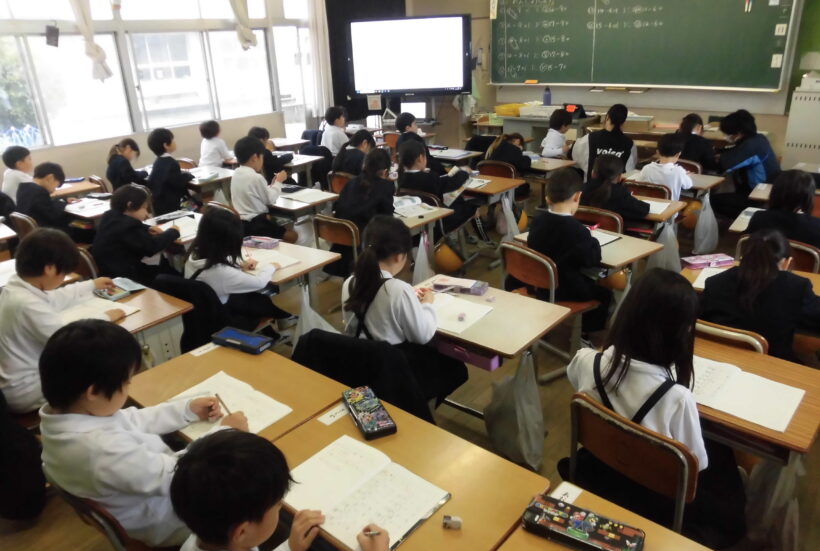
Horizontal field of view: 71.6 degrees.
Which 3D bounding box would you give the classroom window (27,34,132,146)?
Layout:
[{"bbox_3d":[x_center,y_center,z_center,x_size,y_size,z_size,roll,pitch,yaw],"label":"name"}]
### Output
[{"bbox_3d":[-3.254,-1.866,5.664,0.060,0.990,0.830,16,28,37],"label":"classroom window"}]

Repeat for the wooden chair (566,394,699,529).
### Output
[{"bbox_3d":[0.777,0.620,1.850,0.420,0.570,0.370,-21,29,-37],"label":"wooden chair"}]

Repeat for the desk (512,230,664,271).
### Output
[{"bbox_3d":[0.969,0.064,3.199,0.450,0.570,0.650,-19,28,-36],"label":"desk"}]

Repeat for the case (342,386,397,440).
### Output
[{"bbox_3d":[-0.119,0.394,1.647,0.084,0.028,0.216,-11,24,-21],"label":"case"}]

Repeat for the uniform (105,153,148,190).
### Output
[{"bbox_3d":[-2.480,-0.874,5.022,0.350,0.400,0.400,16,28,37],"label":"uniform"}]

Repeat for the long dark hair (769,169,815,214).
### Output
[{"bbox_3d":[1.820,-0.400,2.720,0.210,0.250,0.210,15,27,37],"label":"long dark hair"}]

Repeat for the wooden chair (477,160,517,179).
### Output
[{"bbox_3d":[0.803,-0.665,4.827,0.370,0.630,0.420,15,27,35],"label":"wooden chair"}]

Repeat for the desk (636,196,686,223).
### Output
[{"bbox_3d":[1.363,-0.186,3.687,0.642,0.570,0.438,16,28,38],"label":"desk"}]

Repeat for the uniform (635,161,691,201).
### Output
[{"bbox_3d":[1.763,-0.631,4.014,0.340,0.460,0.400,-22,29,-40],"label":"uniform"}]

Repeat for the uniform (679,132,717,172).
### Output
[{"bbox_3d":[2.282,-0.915,4.595,0.320,0.460,0.360,-19,28,-37],"label":"uniform"}]

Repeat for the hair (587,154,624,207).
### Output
[{"bbox_3d":[1.196,-0.580,3.448,0.200,0.300,0.220,16,29,38],"label":"hair"}]

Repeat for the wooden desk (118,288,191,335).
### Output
[{"bbox_3d":[-1.274,0.402,2.485,0.642,0.570,0.438,14,27,35],"label":"wooden desk"}]

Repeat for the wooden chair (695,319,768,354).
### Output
[{"bbox_3d":[1.189,0.373,2.241,0.370,0.620,0.420,17,29,38],"label":"wooden chair"}]

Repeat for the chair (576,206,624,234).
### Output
[{"bbox_3d":[1.206,-0.173,3.591,0.370,0.620,0.420,16,28,37],"label":"chair"}]

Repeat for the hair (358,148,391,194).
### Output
[{"bbox_3d":[-0.194,-0.610,3.280,0.180,0.270,0.200,17,29,39],"label":"hair"}]

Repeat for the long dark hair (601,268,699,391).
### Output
[{"bbox_3d":[0.629,0.129,1.484,0.230,0.310,0.240,16,28,37],"label":"long dark hair"}]

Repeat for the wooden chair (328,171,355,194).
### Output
[{"bbox_3d":[-0.389,-0.573,4.773,0.360,0.620,0.400,14,27,36],"label":"wooden chair"}]

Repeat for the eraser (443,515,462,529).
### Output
[{"bbox_3d":[0.095,0.549,1.262,0.037,0.020,0.016,0,22,4],"label":"eraser"}]

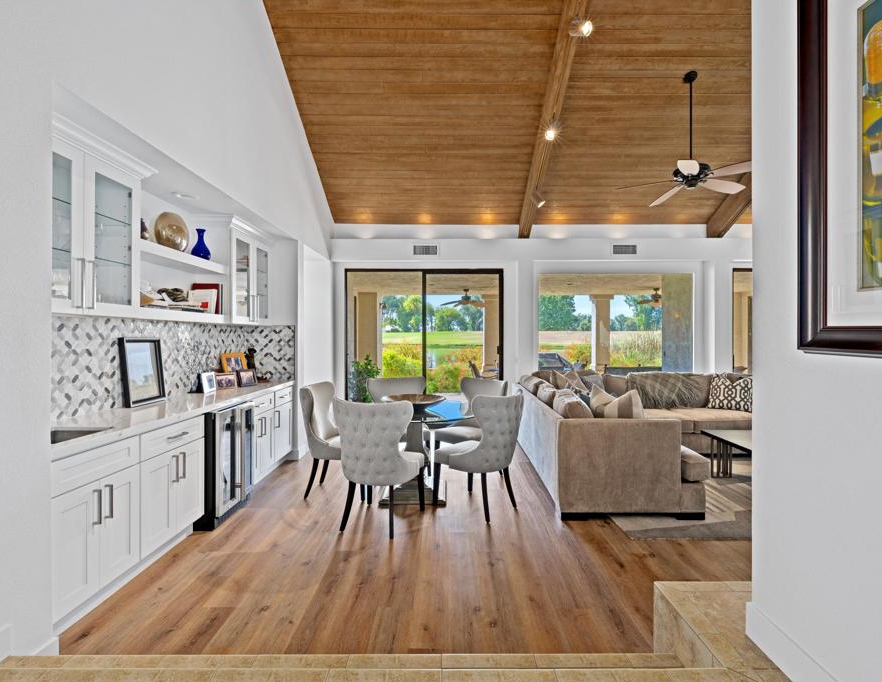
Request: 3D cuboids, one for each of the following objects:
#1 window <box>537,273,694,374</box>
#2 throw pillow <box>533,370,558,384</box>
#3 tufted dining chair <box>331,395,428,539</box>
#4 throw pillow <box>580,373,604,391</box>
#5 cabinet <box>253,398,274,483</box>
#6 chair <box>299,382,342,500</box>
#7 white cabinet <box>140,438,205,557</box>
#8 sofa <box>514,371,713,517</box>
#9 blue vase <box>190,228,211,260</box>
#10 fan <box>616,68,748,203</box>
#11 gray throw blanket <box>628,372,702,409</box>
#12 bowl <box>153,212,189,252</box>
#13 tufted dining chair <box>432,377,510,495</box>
[{"bbox_3d":[2.635,-0.204,6.899,2.342,1.663,0.100,0,0,1],"label":"window"},{"bbox_3d":[1.500,0.672,6.280,0.520,0.450,0.210,0,-10,-9],"label":"throw pillow"},{"bbox_3d":[-0.440,0.901,3.535,0.590,0.975,0.640,0,0,17],"label":"tufted dining chair"},{"bbox_3d":[1.850,0.630,5.750,0.460,0.440,0.170,1,-17,-3],"label":"throw pillow"},{"bbox_3d":[-2.009,0.922,4.384,0.590,0.826,0.610,0,0,1],"label":"cabinet"},{"bbox_3d":[-0.913,0.917,4.266,0.660,0.990,0.570,0,0,8],"label":"chair"},{"bbox_3d":[-2.037,1.005,3.059,0.560,0.580,0.730,0,0,1],"label":"white cabinet"},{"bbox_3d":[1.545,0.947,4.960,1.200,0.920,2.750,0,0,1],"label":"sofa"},{"bbox_3d":[-2.155,-0.857,4.098,0.160,0.295,0.160,0,0,1],"label":"blue vase"},{"bbox_3d":[2.620,-2.214,4.760,1.420,1.220,1.420,0,0,0],"label":"fan"},{"bbox_3d":[2.980,0.665,6.100,1.030,0.500,0.350,0,0,0],"label":"gray throw blanket"},{"bbox_3d":[-2.179,-0.874,3.708,0.120,0.340,0.340,5,2,21],"label":"bowl"},{"bbox_3d":[0.278,0.890,4.508,0.580,0.950,0.630,0,1,43],"label":"tufted dining chair"}]

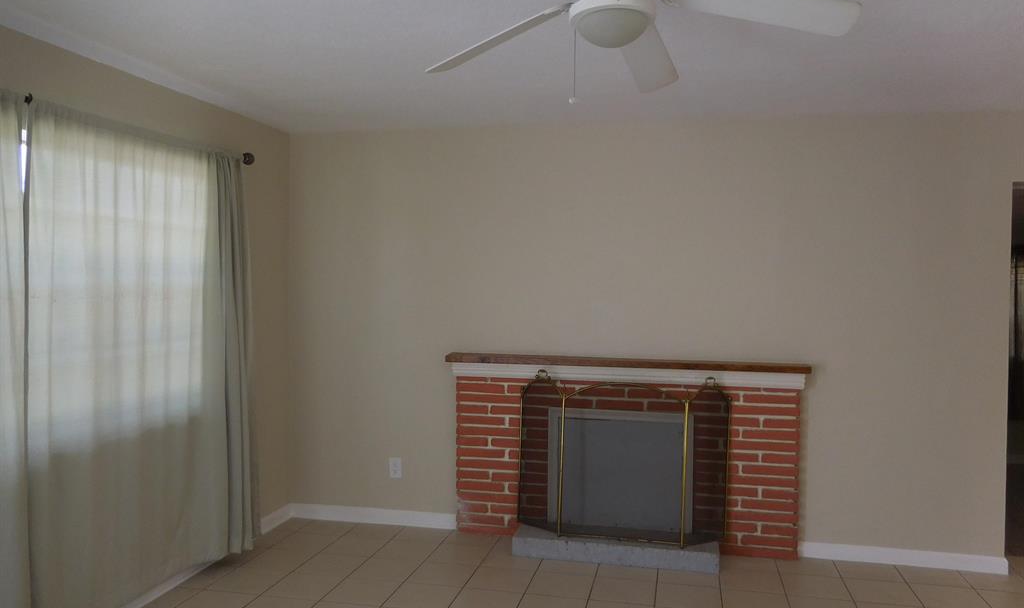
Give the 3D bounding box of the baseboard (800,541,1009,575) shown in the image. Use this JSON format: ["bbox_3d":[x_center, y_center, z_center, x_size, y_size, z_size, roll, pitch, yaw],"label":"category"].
[{"bbox_3d":[2.084,1.363,3.976,1.027,0.088,0.015,1,1,13],"label":"baseboard"}]

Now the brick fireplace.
[{"bbox_3d":[0.613,0.854,4.220,2.020,1.077,0.168,1,1,13],"label":"brick fireplace"}]

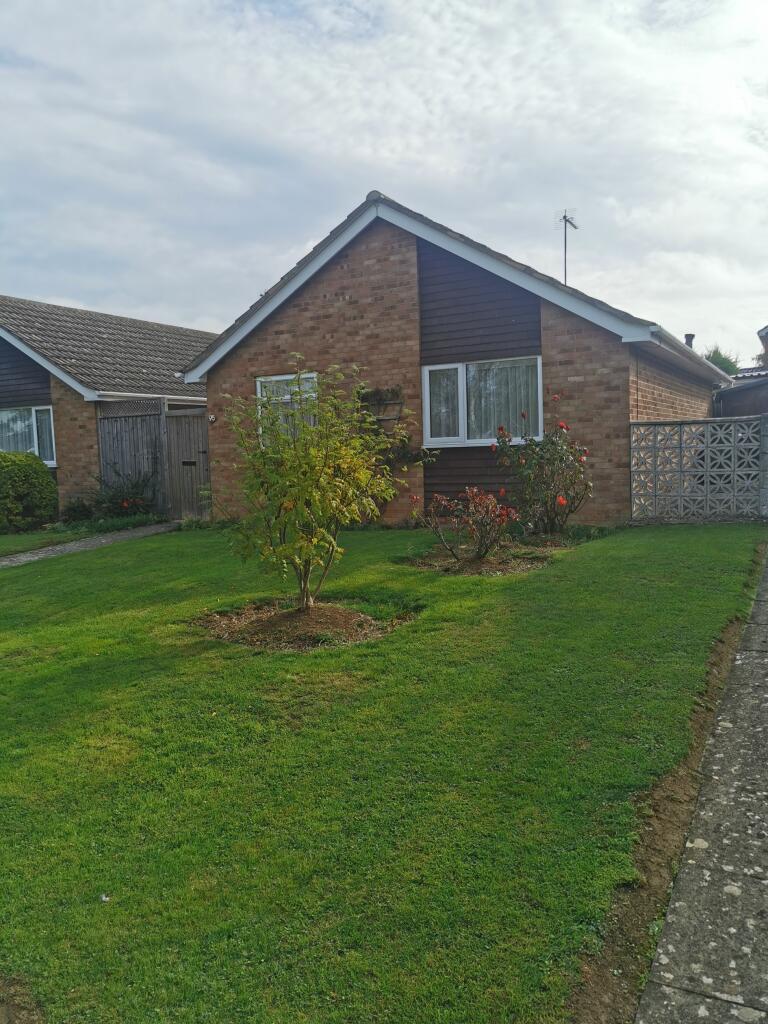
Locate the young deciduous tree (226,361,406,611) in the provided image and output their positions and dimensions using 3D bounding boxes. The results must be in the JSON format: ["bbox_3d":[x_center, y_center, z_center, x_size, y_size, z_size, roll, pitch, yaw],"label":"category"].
[{"bbox_3d":[-0.543,-0.213,6.420,1.420,2.000,1.420,-2,4,0],"label":"young deciduous tree"}]

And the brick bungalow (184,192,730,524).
[{"bbox_3d":[2.219,-2.581,15.692,7.690,4.720,9.470,1,5,29],"label":"brick bungalow"}]

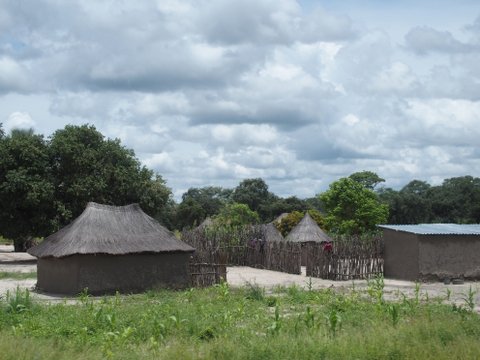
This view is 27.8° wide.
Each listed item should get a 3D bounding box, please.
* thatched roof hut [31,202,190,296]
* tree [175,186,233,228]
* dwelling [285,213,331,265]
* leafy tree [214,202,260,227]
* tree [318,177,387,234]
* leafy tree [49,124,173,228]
[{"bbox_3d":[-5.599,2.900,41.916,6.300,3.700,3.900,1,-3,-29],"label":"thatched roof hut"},{"bbox_3d":[-4.321,4.295,114.921,7.000,7.000,6.500,0,-2,0],"label":"tree"},{"bbox_3d":[4.343,3.930,62.390,2.950,3.350,2.950,0,-2,0],"label":"dwelling"},{"bbox_3d":[-0.185,3.851,71.902,3.500,4.300,3.400,0,-2,0],"label":"leafy tree"},{"bbox_3d":[8.529,2.943,72.941,5.300,6.200,5.000,0,-2,0],"label":"tree"},{"bbox_3d":[-11.064,0.962,83.032,10.500,11.000,9.800,0,-2,0],"label":"leafy tree"}]

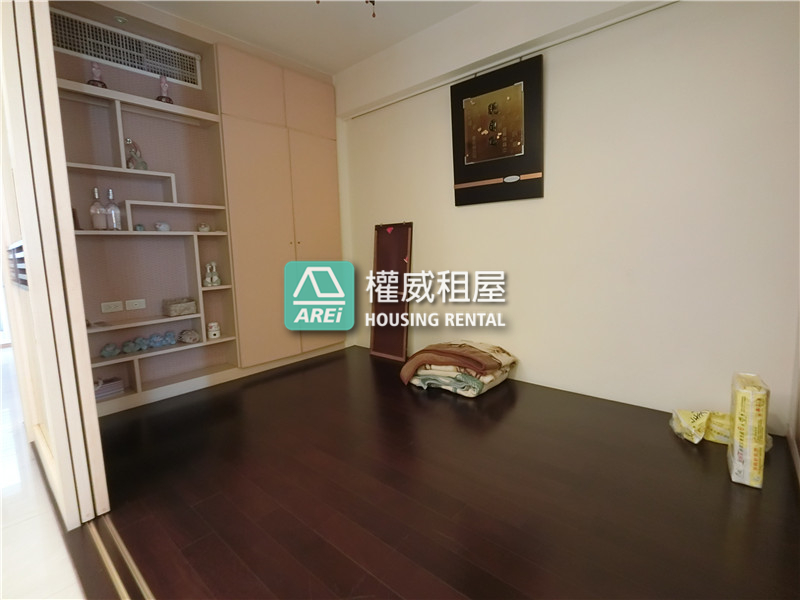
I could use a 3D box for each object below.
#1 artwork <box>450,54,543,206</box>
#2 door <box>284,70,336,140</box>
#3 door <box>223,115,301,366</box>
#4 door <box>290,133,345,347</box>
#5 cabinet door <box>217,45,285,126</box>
[{"bbox_3d":[0.683,-1.172,2.683,0.702,0.906,0.030,6,11,41],"label":"artwork"},{"bbox_3d":[-0.802,-1.727,3.307,0.025,0.477,0.520,6,11,41],"label":"door"},{"bbox_3d":[-1.099,-0.449,3.021,0.022,1.921,0.531,5,9,43],"label":"door"},{"bbox_3d":[-0.745,-0.505,3.397,0.022,1.921,0.503,5,9,43],"label":"door"},{"bbox_3d":[-1.151,-1.660,2.918,0.025,0.477,0.534,6,11,41],"label":"cabinet door"}]

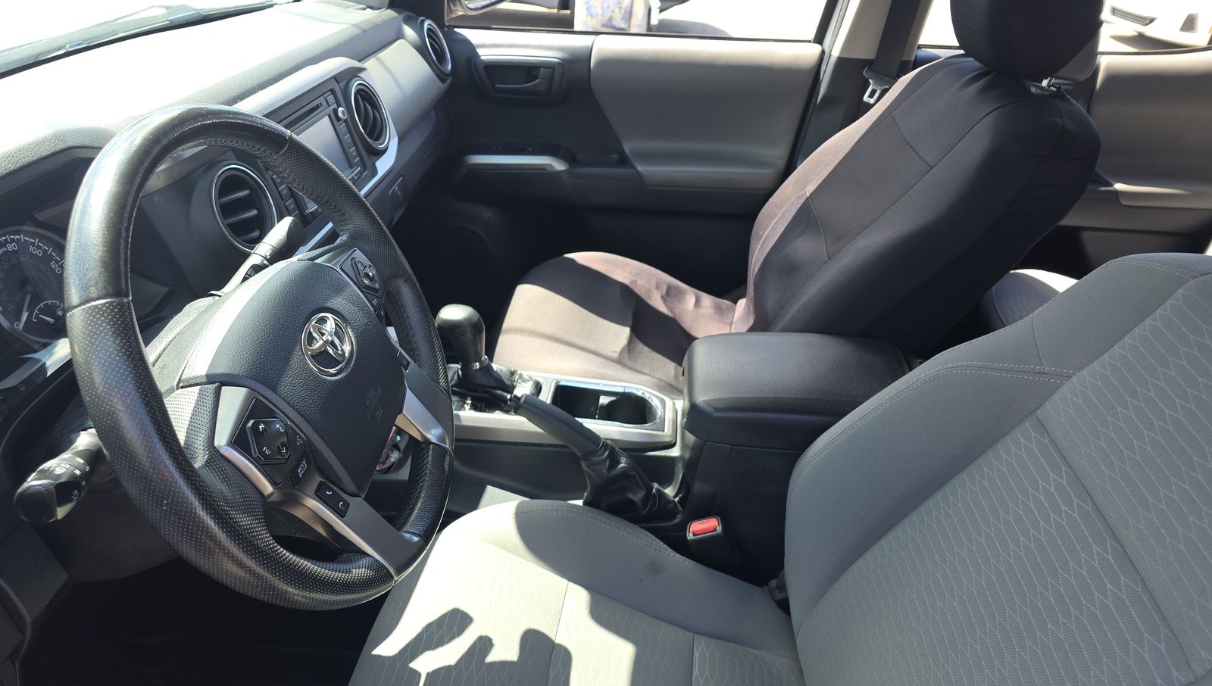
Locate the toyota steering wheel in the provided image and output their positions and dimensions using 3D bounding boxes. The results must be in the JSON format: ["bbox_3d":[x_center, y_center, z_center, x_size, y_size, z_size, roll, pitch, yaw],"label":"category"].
[{"bbox_3d":[-0.249,0.014,0.618,0.100,0.382,0.382,-18,26,16],"label":"toyota steering wheel"}]

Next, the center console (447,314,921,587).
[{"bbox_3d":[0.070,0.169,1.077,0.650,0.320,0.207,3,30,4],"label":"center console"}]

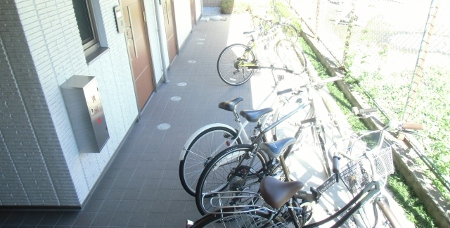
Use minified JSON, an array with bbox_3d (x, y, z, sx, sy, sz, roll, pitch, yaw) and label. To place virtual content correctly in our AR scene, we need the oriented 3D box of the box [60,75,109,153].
[{"bbox_3d":[-1.162,0.010,2.647,0.178,0.615,0.240,-1,27,2],"label":"box"}]

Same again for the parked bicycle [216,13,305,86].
[{"bbox_3d":[0.618,-1.069,5.168,1.640,1.050,0.540,-12,29,-20],"label":"parked bicycle"}]

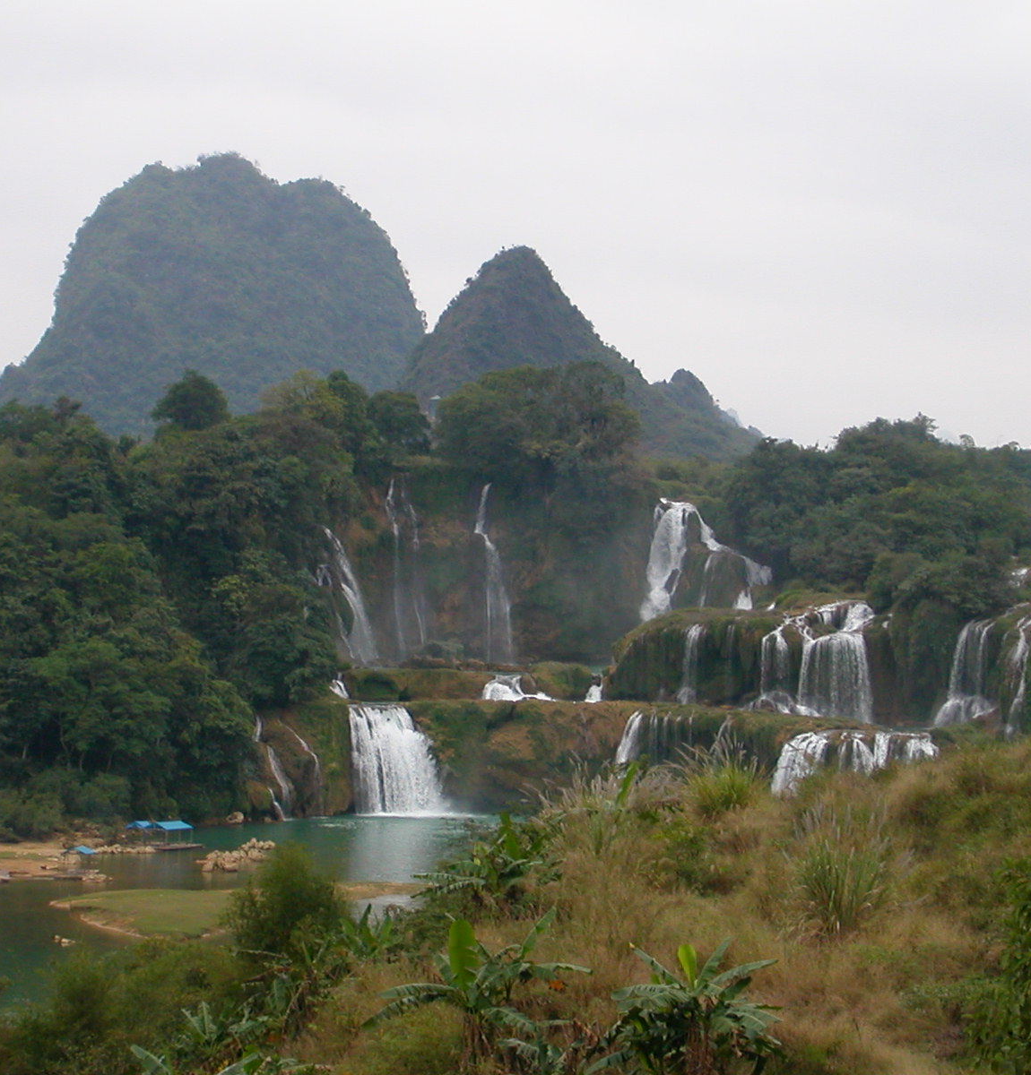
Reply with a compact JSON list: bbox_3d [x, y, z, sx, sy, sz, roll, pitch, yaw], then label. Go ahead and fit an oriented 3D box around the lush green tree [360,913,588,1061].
[{"bbox_3d":[-0.590,6.861,62.000,3.390,2.310,2.900,0,1,0],"label":"lush green tree"}]

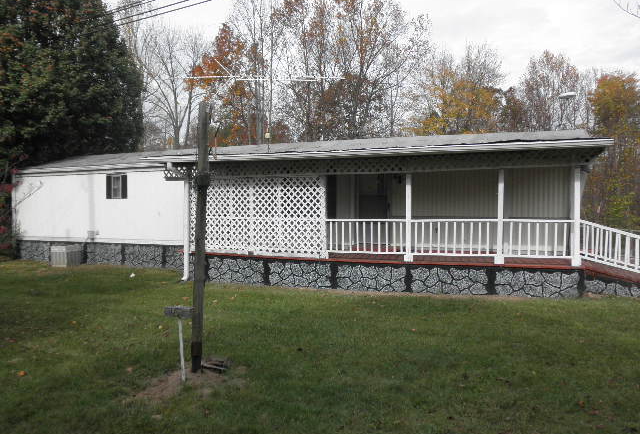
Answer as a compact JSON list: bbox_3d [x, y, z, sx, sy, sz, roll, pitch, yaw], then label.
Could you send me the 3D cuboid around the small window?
[{"bbox_3d":[-6.070,-0.930,15.500,0.800,0.770,0.090,0,1,20],"label":"small window"}]

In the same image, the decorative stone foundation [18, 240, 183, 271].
[{"bbox_3d":[-6.880,1.130,15.800,6.450,0.680,0.120,0,1,20],"label":"decorative stone foundation"}]

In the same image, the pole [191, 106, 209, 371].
[{"bbox_3d":[-1.246,0.214,5.400,0.110,2.830,0.110,2,1,0],"label":"pole"}]

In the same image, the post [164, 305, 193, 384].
[{"bbox_3d":[-1.385,1.256,5.120,0.290,0.770,0.110,0,1,-6],"label":"post"}]

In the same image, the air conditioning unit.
[{"bbox_3d":[-7.620,1.165,15.600,0.640,0.630,0.640,0,1,20],"label":"air conditioning unit"}]

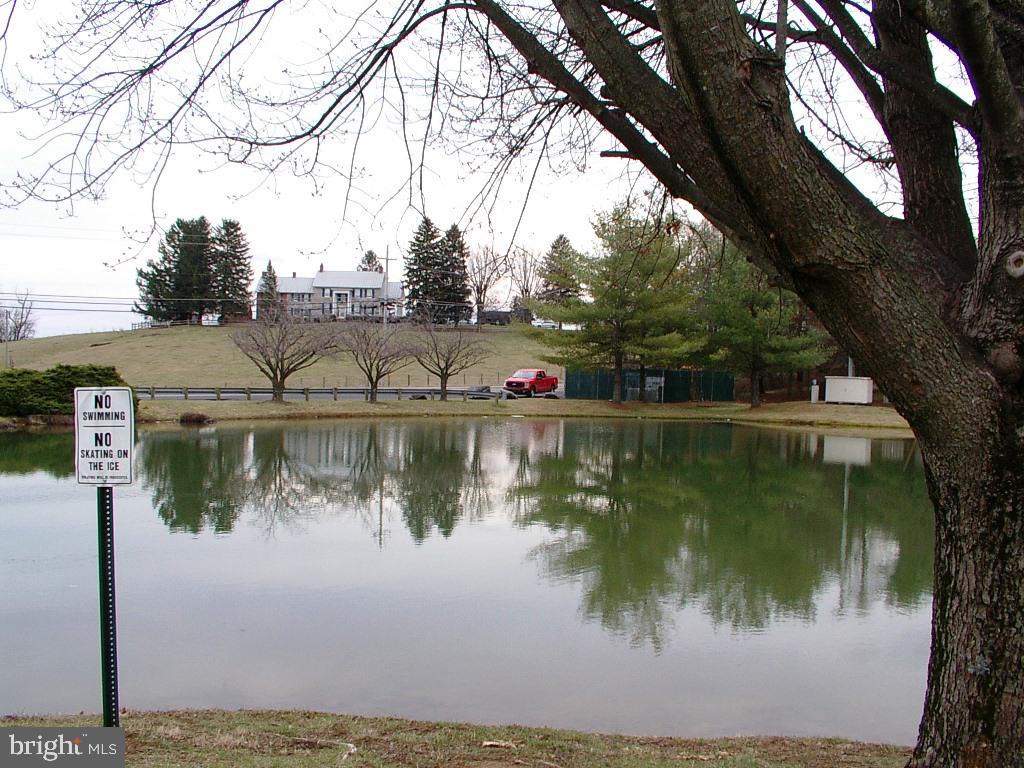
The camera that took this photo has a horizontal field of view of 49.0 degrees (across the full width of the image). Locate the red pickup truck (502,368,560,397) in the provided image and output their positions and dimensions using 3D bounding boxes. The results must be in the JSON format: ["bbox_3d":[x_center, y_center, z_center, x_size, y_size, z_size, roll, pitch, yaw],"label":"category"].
[{"bbox_3d":[1.459,-0.178,80.000,2.030,1.950,5.750,2,3,22],"label":"red pickup truck"}]

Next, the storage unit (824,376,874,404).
[{"bbox_3d":[18.883,0.363,62.800,2.300,1.470,1.150,2,1,33],"label":"storage unit"}]

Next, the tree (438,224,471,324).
[{"bbox_3d":[-9.751,-18.898,194.000,6.300,17.300,6.300,2,1,0],"label":"tree"}]

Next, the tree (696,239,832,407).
[{"bbox_3d":[14.990,-3.666,67.000,8.200,10.100,8.000,2,1,0],"label":"tree"}]

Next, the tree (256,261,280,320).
[{"bbox_3d":[-39.858,-15.305,184.000,4.000,9.800,4.000,2,1,0],"label":"tree"}]

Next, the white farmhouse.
[{"bbox_3d":[-30.600,-15.780,196.000,23.500,9.400,9.500,2,1,3],"label":"white farmhouse"}]

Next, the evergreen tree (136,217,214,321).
[{"bbox_3d":[-52.985,-18.187,177.000,12.100,16.400,11.000,2,1,0],"label":"evergreen tree"}]

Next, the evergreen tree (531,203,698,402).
[{"bbox_3d":[6.307,-4.966,68.500,10.200,12.200,9.800,2,1,0],"label":"evergreen tree"}]

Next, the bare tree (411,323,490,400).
[{"bbox_3d":[-3.160,-1.147,57.300,4.200,4.000,4.100,2,1,0],"label":"bare tree"}]

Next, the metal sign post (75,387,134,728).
[{"bbox_3d":[-1.874,0.829,5.220,0.305,1.640,0.060,-1,1,13],"label":"metal sign post"}]

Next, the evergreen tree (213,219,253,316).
[{"bbox_3d":[-44.010,-18.344,177.000,6.600,15.400,6.600,2,1,0],"label":"evergreen tree"}]

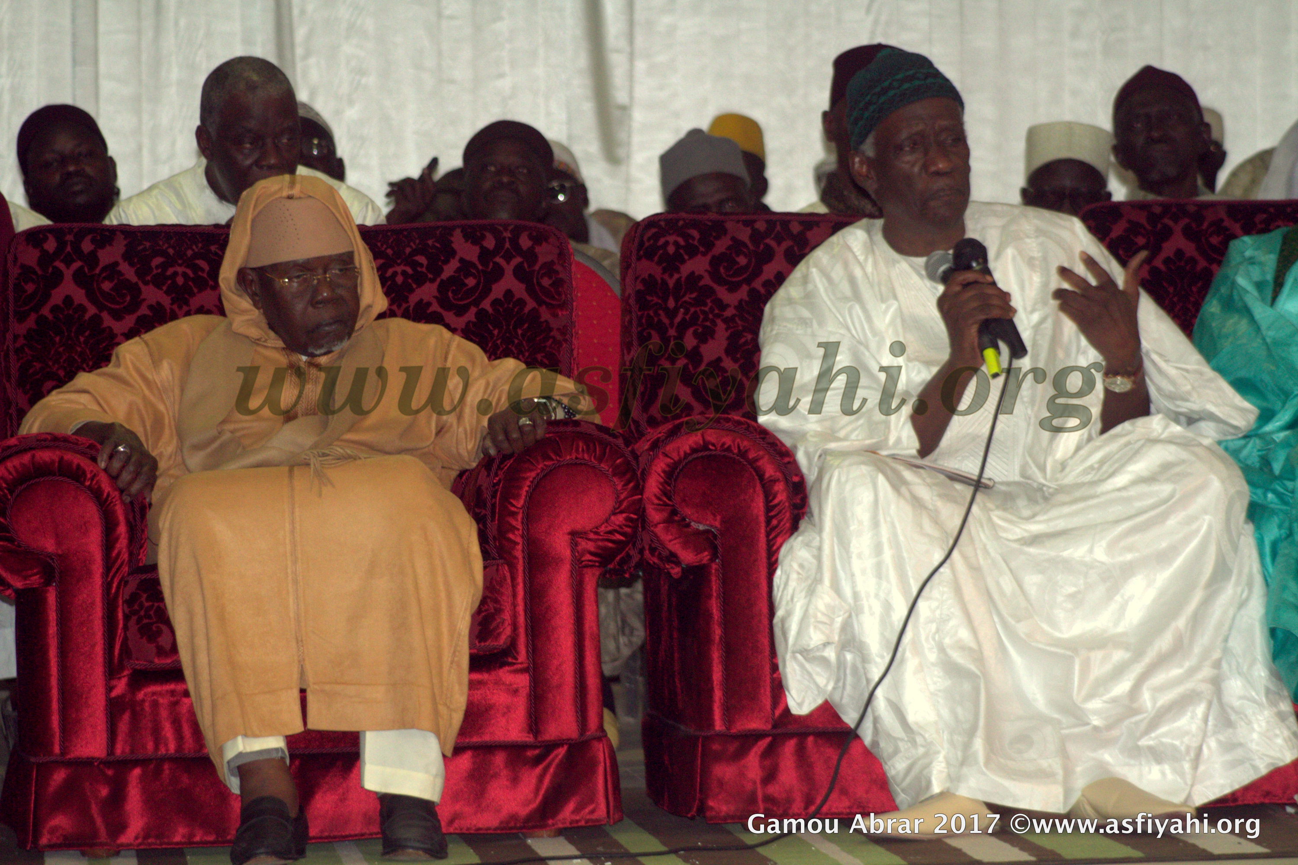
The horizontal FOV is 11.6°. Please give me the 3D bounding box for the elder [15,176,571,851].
[{"bbox_3d":[-0.533,0.060,9.950,0.890,0.950,0.740,-2,1,-5],"label":"elder"}]

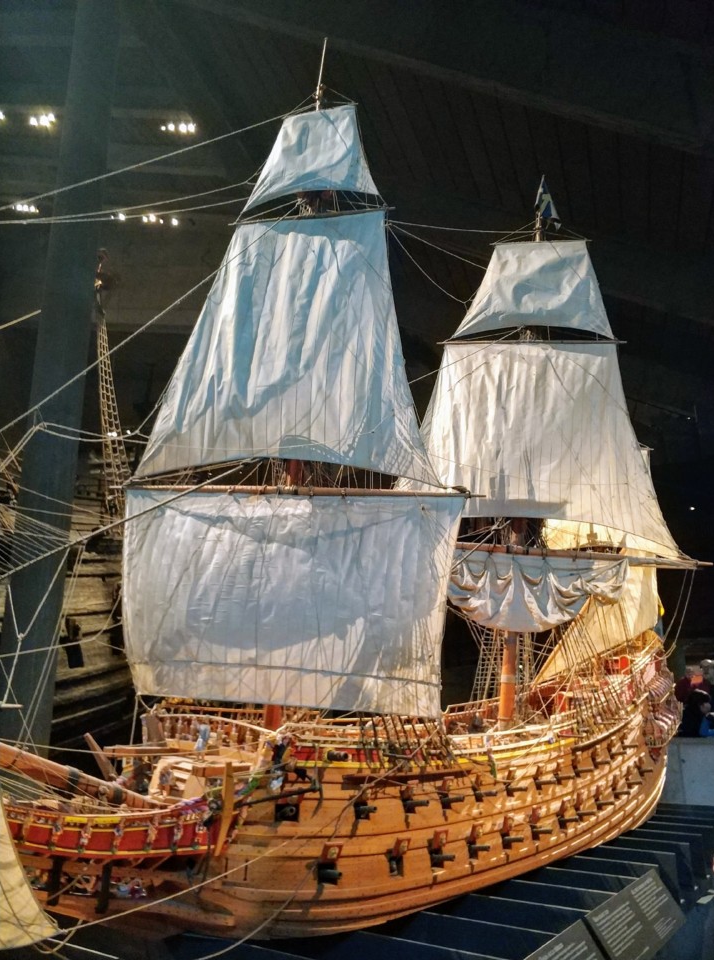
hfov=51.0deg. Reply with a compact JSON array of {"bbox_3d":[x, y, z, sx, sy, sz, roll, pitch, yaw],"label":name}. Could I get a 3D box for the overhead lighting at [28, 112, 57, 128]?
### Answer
[{"bbox_3d":[-10.117,-11.565,24.062,0.900,0.380,0.380,8,-18,-26],"label":"overhead lighting"}]

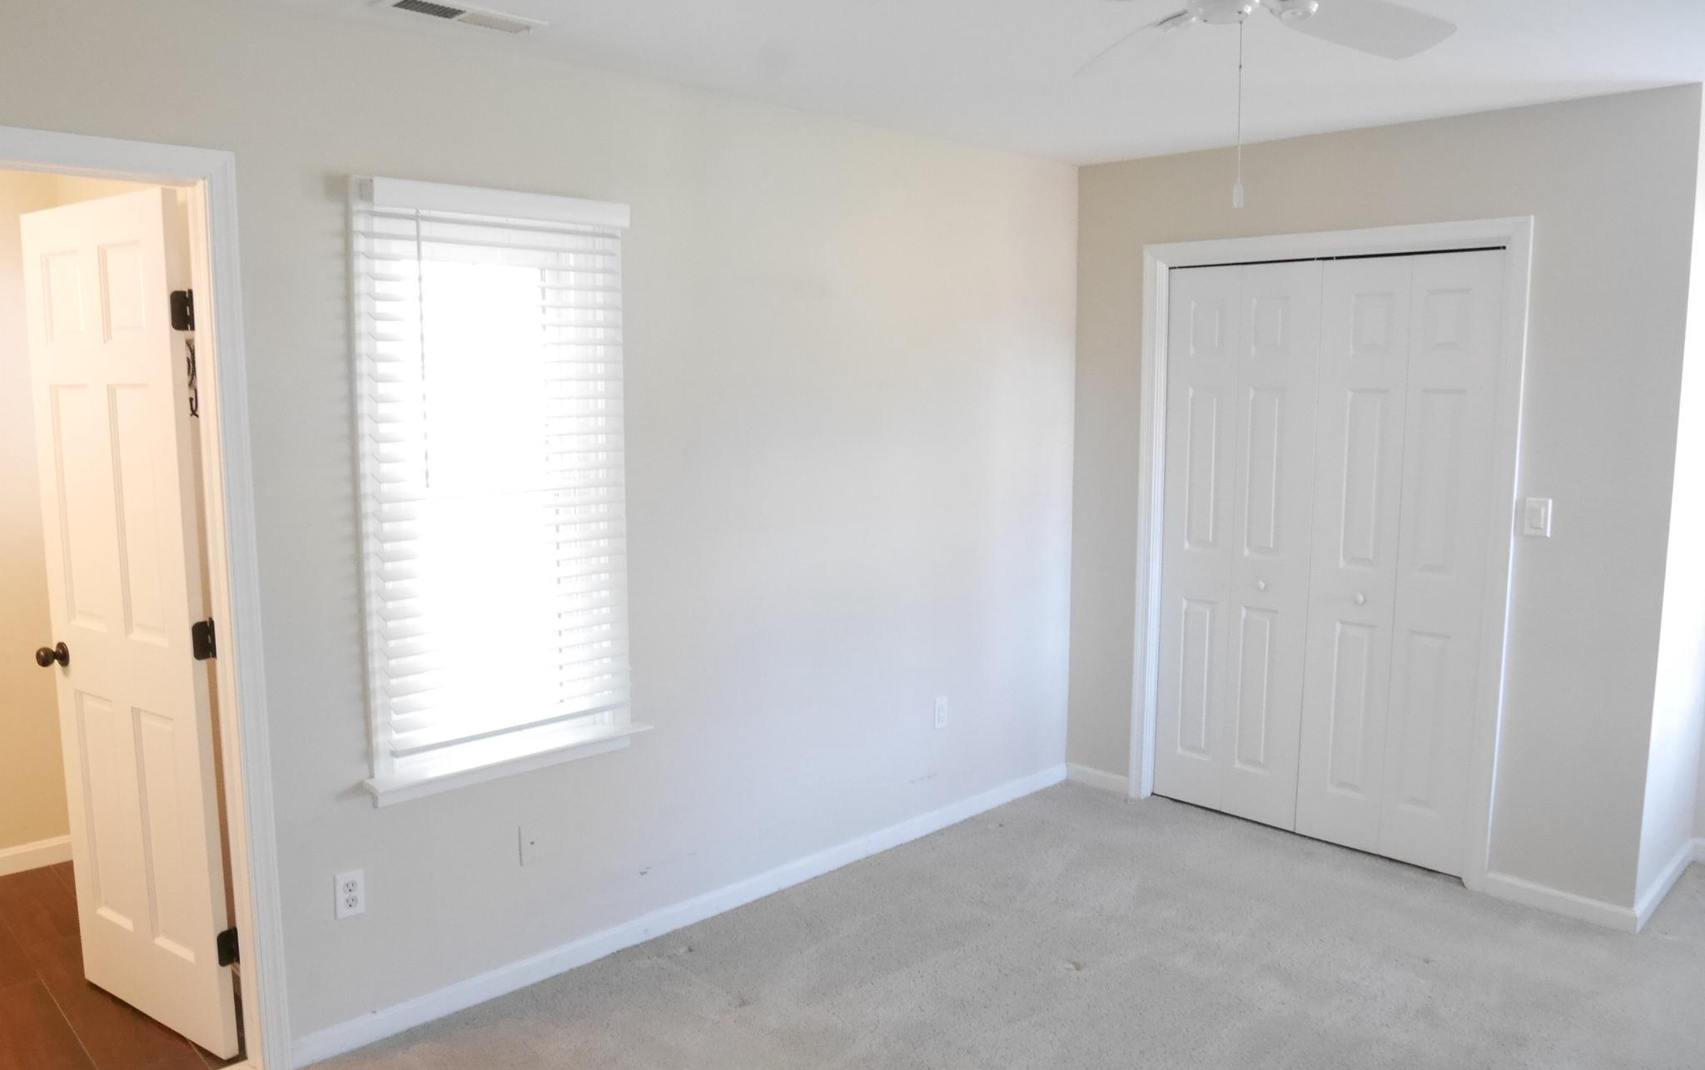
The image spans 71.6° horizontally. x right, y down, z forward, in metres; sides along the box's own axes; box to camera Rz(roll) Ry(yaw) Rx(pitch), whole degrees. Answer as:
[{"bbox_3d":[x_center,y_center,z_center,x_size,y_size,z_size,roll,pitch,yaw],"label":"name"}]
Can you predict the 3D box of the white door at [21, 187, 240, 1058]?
[{"bbox_3d":[-1.773,0.227,2.870,0.698,2.030,0.035,5,9,32],"label":"white door"}]

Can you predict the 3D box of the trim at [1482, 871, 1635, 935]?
[{"bbox_3d":[2.130,1.111,3.572,0.397,0.075,0.016,7,10,44],"label":"trim"}]

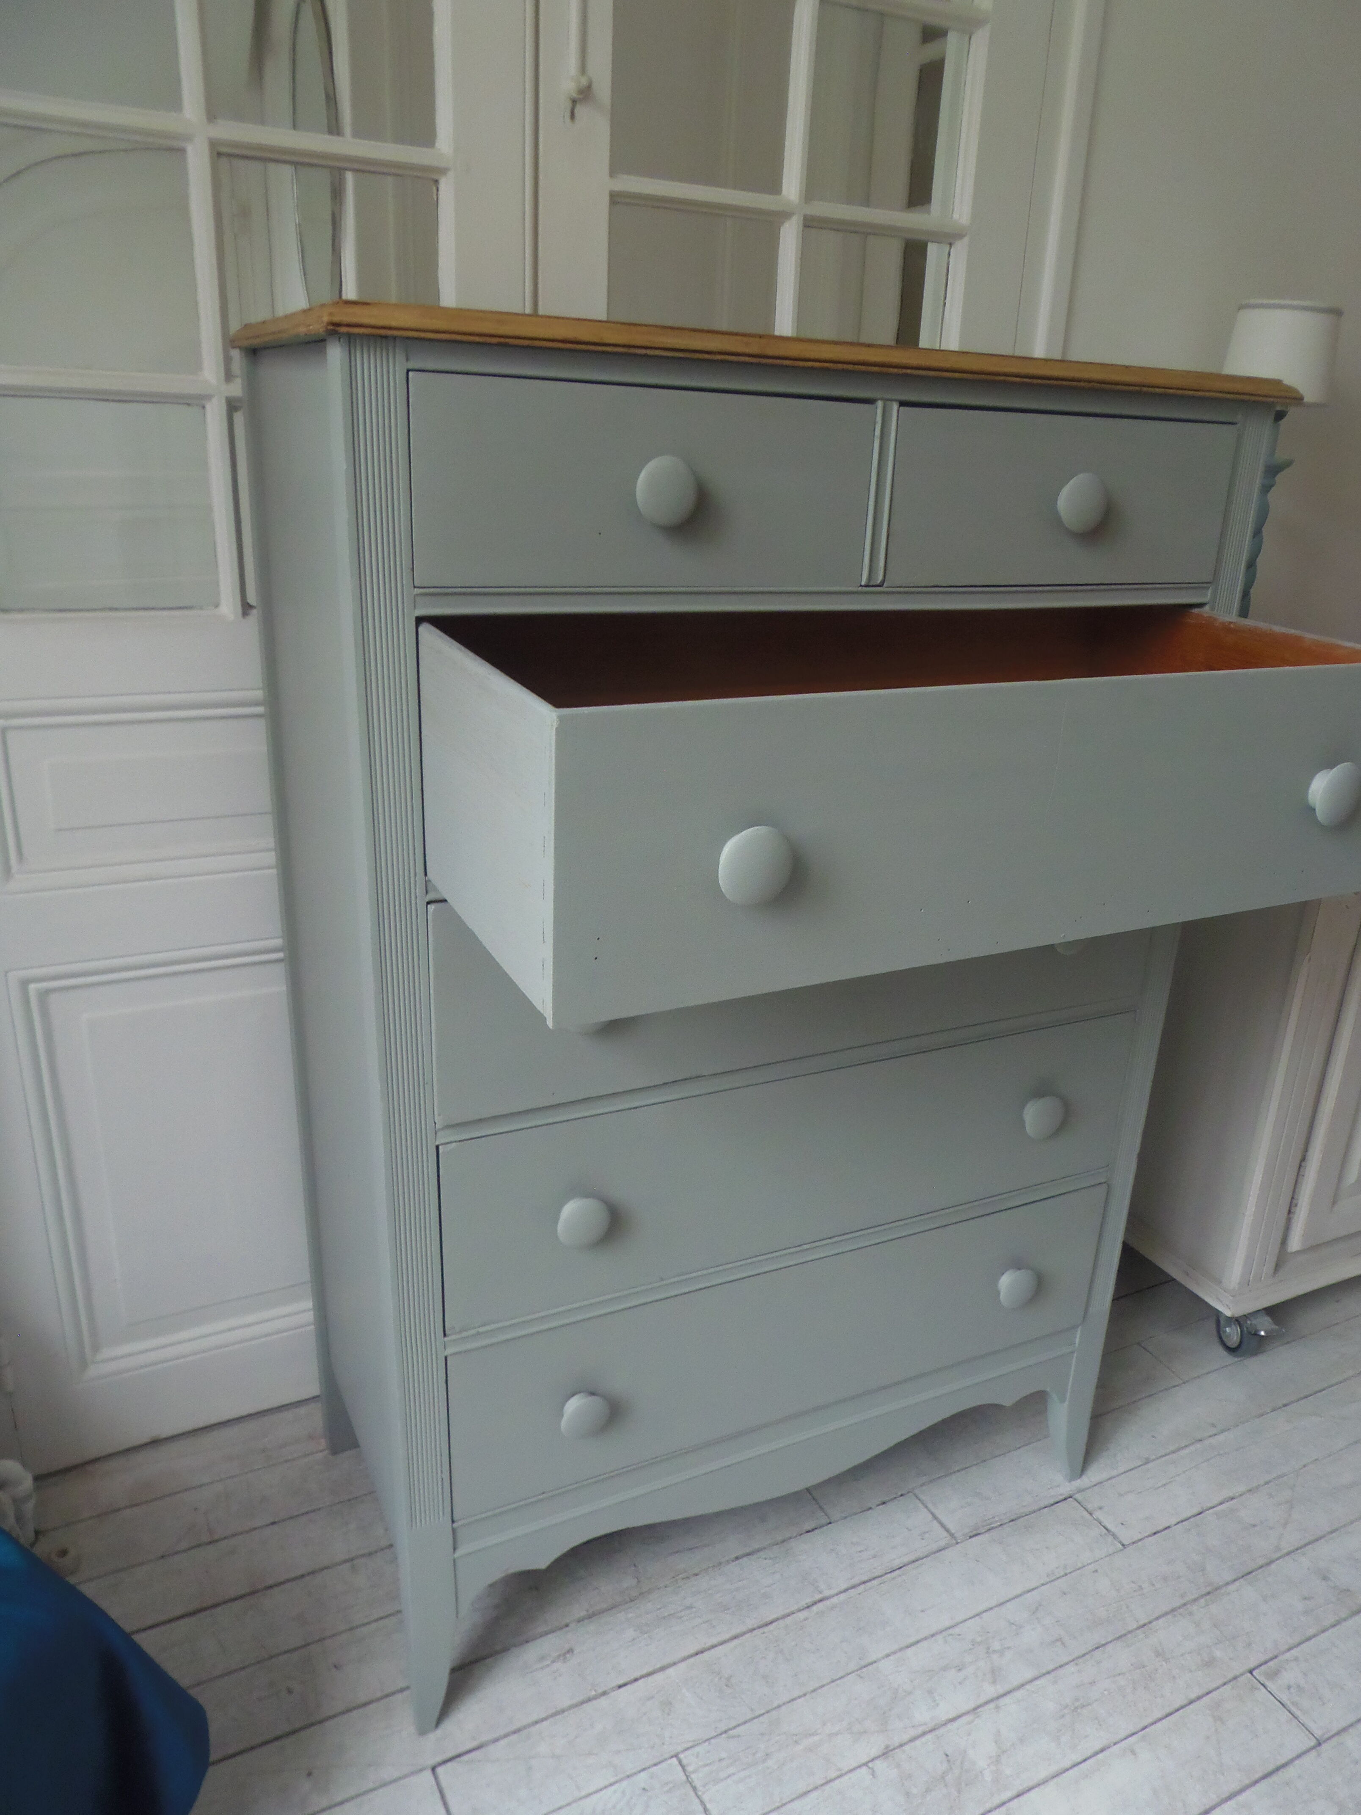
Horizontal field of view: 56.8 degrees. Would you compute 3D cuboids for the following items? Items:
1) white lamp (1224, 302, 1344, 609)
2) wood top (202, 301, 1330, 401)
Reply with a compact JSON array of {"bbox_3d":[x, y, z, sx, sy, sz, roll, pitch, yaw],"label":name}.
[{"bbox_3d":[0.816,-0.588,1.784,0.141,0.478,0.141,-7,22,-25],"label":"white lamp"},{"bbox_3d":[0.087,-0.506,1.184,0.911,0.021,0.438,-7,22,-25],"label":"wood top"}]

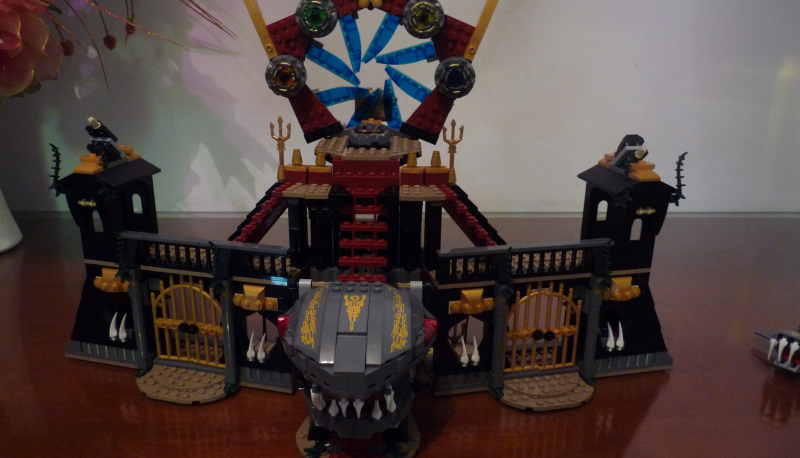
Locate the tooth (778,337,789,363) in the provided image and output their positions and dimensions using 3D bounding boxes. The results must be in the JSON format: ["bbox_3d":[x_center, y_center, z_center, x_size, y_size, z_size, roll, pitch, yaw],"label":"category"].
[{"bbox_3d":[0.287,0.091,0.470,0.008,0.020,0.006,-14,24,-37],"label":"tooth"}]

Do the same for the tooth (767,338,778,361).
[{"bbox_3d":[0.294,0.095,0.493,0.006,0.020,0.006,13,21,34],"label":"tooth"}]

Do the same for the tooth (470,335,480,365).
[{"bbox_3d":[0.052,0.084,0.431,0.006,0.021,0.006,-4,18,-13],"label":"tooth"}]

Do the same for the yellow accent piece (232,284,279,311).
[{"bbox_3d":[-0.101,0.048,0.428,0.033,0.016,0.008,5,19,13],"label":"yellow accent piece"}]

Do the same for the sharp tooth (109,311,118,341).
[{"bbox_3d":[-0.214,0.074,0.468,0.007,0.021,0.009,5,19,13],"label":"sharp tooth"}]

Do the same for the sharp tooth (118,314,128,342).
[{"bbox_3d":[-0.206,0.075,0.466,0.007,0.021,0.009,5,19,13],"label":"sharp tooth"}]

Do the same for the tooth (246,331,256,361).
[{"bbox_3d":[-0.103,0.081,0.433,0.006,0.021,0.006,5,18,14],"label":"tooth"}]

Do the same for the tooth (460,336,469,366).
[{"bbox_3d":[0.044,0.084,0.429,0.006,0.021,0.006,-4,18,-13],"label":"tooth"}]

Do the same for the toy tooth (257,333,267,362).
[{"bbox_3d":[-0.095,0.081,0.430,0.006,0.021,0.006,5,18,14],"label":"toy tooth"}]

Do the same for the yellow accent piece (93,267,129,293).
[{"bbox_3d":[-0.210,0.038,0.454,0.033,0.016,0.008,5,19,13],"label":"yellow accent piece"}]

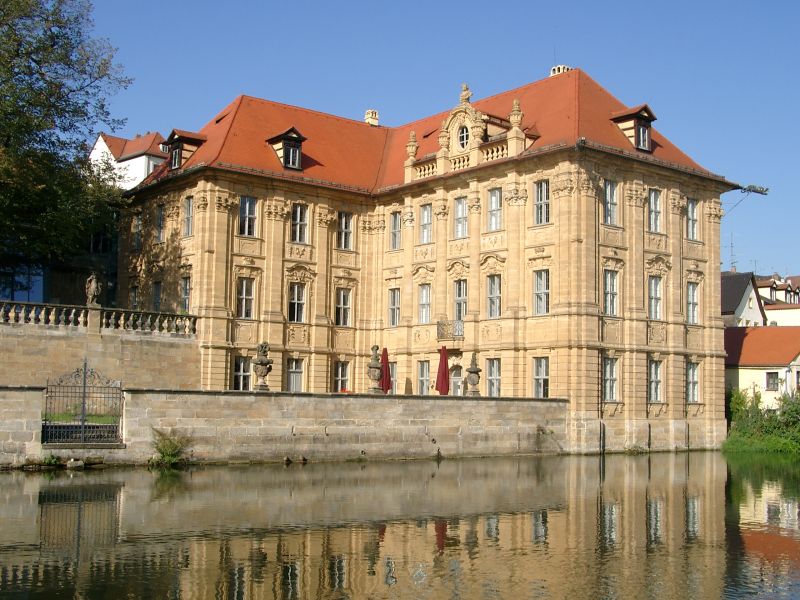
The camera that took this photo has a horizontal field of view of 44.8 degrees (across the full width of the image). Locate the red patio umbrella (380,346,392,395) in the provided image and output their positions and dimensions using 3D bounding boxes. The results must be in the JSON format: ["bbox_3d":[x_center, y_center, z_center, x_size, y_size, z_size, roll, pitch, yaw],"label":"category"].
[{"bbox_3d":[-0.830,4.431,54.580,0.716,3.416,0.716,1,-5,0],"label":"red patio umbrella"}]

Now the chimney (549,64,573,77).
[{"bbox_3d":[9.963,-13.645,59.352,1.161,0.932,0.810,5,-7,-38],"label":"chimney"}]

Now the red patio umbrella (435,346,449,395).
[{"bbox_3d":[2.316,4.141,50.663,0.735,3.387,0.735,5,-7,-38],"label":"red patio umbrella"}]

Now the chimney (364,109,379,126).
[{"bbox_3d":[-2.032,-13.111,70.642,0.803,1.214,0.629,5,-7,-38],"label":"chimney"}]

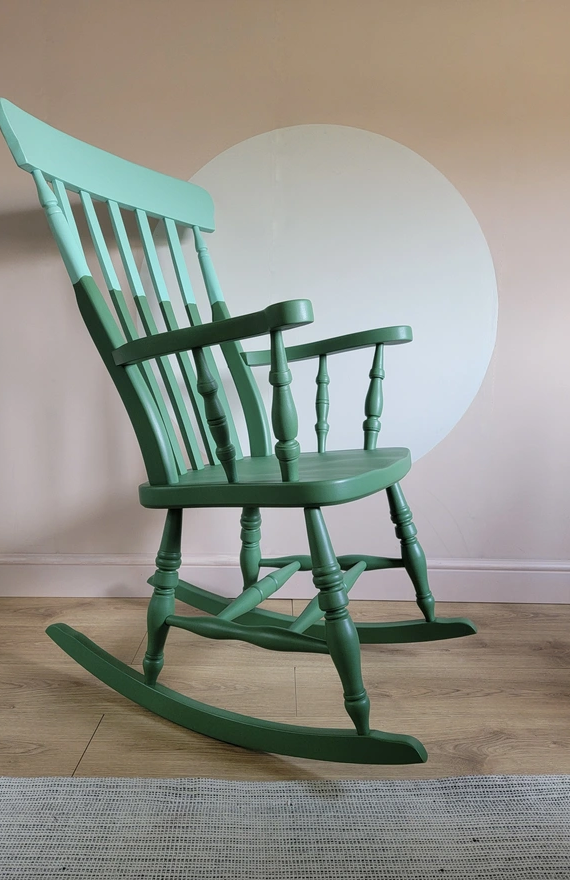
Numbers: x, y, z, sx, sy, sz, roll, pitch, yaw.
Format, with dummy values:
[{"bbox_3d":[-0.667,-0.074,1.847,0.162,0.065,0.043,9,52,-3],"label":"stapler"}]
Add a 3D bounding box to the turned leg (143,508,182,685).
[{"bbox_3d":[-0.224,0.282,1.134,0.048,0.360,0.048,11,5,25],"label":"turned leg"}]

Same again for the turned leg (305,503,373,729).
[{"bbox_3d":[0.080,0.269,0.928,0.048,0.359,0.048,-15,-4,25],"label":"turned leg"}]

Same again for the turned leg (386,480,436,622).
[{"bbox_3d":[0.268,0.221,1.314,0.048,0.359,0.048,-15,4,28],"label":"turned leg"}]

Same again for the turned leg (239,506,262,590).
[{"bbox_3d":[-0.080,0.245,1.430,0.048,0.360,0.048,11,17,24],"label":"turned leg"}]

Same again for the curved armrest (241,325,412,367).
[{"bbox_3d":[0.092,-0.211,1.381,0.403,0.029,0.095,-6,4,26],"label":"curved armrest"}]

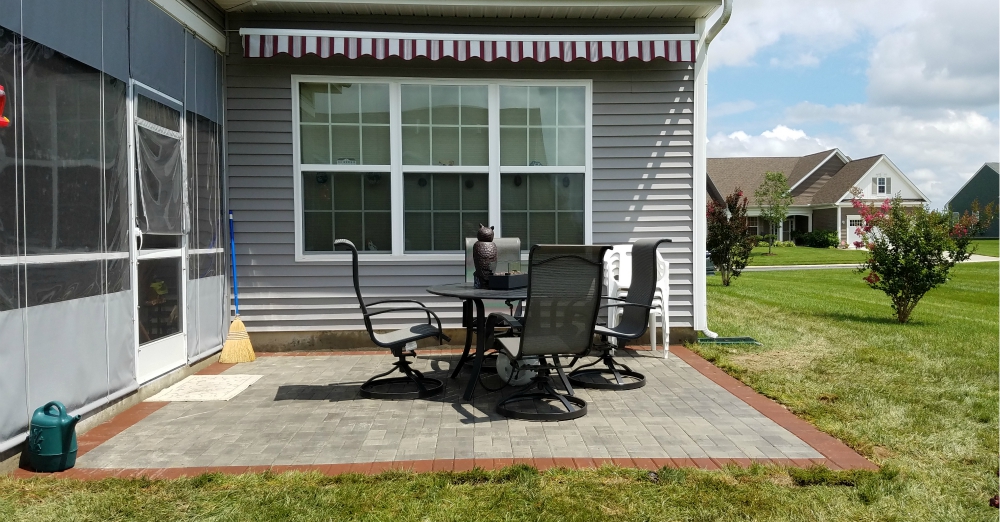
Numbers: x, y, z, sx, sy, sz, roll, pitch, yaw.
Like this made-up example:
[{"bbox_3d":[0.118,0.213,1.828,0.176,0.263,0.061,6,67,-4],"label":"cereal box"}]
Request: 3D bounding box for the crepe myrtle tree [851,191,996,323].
[{"bbox_3d":[5.949,-0.061,10.542,1.850,1.851,1.750,1,3,29],"label":"crepe myrtle tree"}]

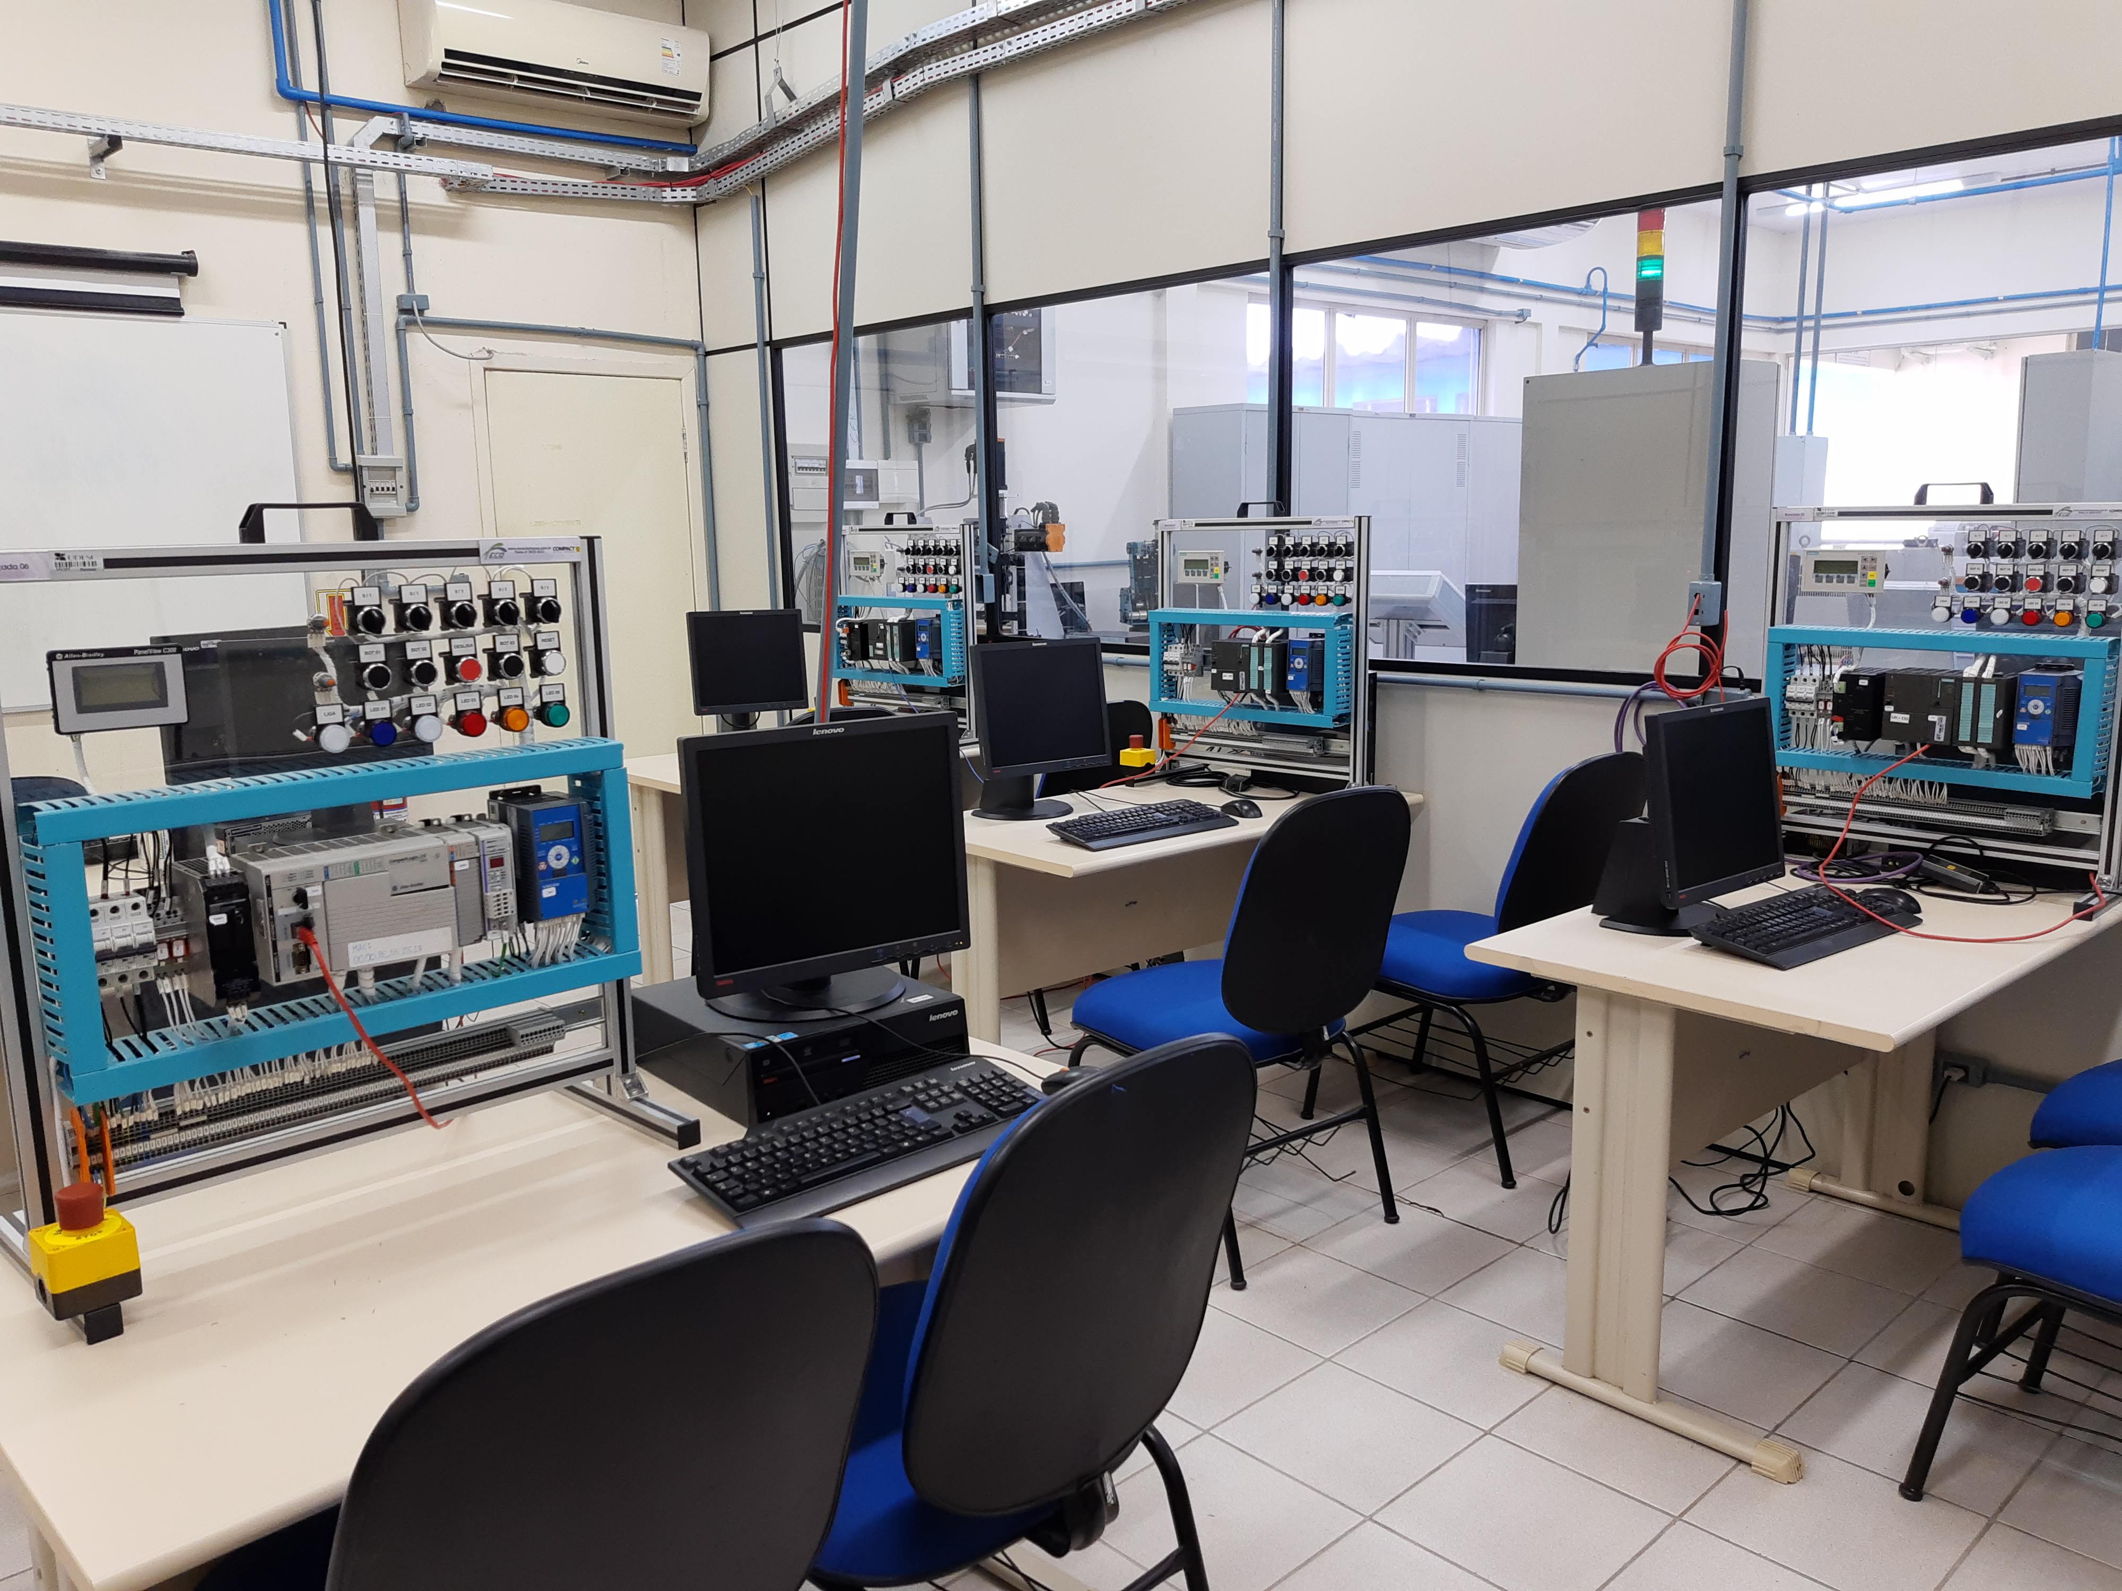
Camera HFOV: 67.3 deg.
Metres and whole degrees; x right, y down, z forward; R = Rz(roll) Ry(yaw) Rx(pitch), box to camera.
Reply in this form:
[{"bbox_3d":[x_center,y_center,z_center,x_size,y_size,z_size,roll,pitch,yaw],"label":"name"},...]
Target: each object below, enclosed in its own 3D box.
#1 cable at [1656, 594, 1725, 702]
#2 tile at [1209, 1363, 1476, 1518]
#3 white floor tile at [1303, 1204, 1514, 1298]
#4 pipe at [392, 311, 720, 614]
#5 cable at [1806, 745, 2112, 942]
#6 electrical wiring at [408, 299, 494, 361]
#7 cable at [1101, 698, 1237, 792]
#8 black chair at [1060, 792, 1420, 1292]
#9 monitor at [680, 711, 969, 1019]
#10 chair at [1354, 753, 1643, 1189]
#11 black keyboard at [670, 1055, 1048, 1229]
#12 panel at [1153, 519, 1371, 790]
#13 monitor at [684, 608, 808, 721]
[{"bbox_3d":[1.370,-0.322,3.465,0.070,0.235,0.155,-10,13,-42],"label":"cable"},{"bbox_3d":[0.458,1.026,2.556,0.310,0.010,0.310,-10,13,-42],"label":"tile"},{"bbox_3d":[0.705,0.910,3.209,0.310,0.010,0.310,-10,13,-42],"label":"white floor tile"},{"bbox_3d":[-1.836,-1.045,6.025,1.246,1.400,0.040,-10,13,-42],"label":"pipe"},{"bbox_3d":[1.544,0.087,2.883,0.400,0.240,0.500,-10,13,-42],"label":"cable"},{"bbox_3d":[-2.188,-1.668,5.748,0.280,0.200,0.060,-10,13,-42],"label":"electrical wiring"},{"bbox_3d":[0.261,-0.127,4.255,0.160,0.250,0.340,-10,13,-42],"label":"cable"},{"bbox_3d":[0.367,0.421,3.289,0.490,0.950,0.670,-8,12,-37],"label":"black chair"},{"bbox_3d":[-0.334,0.082,2.060,0.372,0.365,0.235,-7,12,-33],"label":"monitor"},{"bbox_3d":[0.985,0.338,3.749,0.490,0.935,0.670,-10,13,-42],"label":"chair"},{"bbox_3d":[-0.207,0.393,1.832,0.458,0.040,0.192,-10,13,-44],"label":"black keyboard"},{"bbox_3d":[0.507,-0.359,4.132,0.640,0.730,0.240,8,13,42],"label":"panel"},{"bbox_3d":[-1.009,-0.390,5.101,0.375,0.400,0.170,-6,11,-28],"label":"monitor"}]

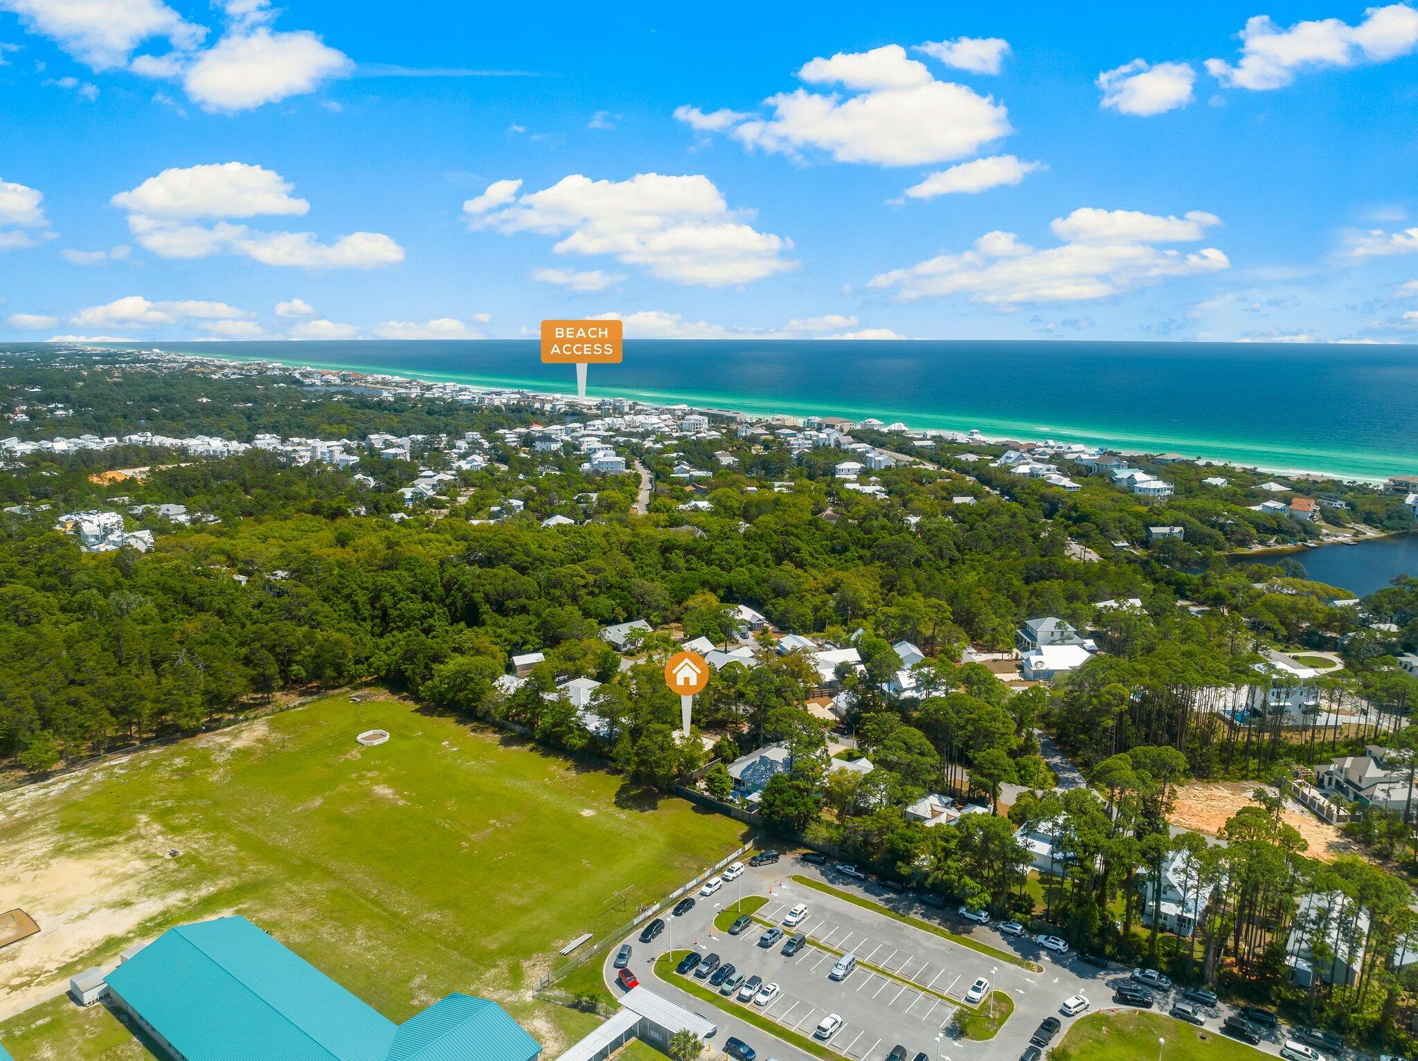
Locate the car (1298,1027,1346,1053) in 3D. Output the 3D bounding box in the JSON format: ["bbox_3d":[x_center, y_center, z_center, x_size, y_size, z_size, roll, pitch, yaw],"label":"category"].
[{"bbox_3d":[87.420,72.850,140.650,5.800,1.920,2.020,10,15,41],"label":"car"}]

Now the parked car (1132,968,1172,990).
[{"bbox_3d":[69.350,70.180,154.030,5.750,1.900,2.000,9,14,37],"label":"parked car"}]

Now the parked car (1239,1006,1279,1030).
[{"bbox_3d":[81.640,71.940,145.670,4.850,1.720,1.940,9,14,37],"label":"parked car"}]

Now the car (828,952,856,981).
[{"bbox_3d":[21.610,69.620,157.070,1.970,1.800,5.000,9,15,39],"label":"car"}]

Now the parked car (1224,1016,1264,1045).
[{"bbox_3d":[77.510,72.470,142.680,4.750,1.860,1.900,7,13,32],"label":"parked car"}]

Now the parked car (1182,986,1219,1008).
[{"bbox_3d":[75.250,71.020,150.250,4.800,1.740,1.930,8,14,36],"label":"parked car"}]

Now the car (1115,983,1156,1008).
[{"bbox_3d":[65.080,71.030,150.020,4.850,1.800,1.920,3,12,17],"label":"car"}]

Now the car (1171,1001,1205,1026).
[{"bbox_3d":[71.340,71.790,146.250,4.700,1.800,1.920,7,13,32],"label":"car"}]

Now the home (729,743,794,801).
[{"bbox_3d":[13.870,53.980,224.500,12.200,5.900,17.000,9,14,38],"label":"home"}]

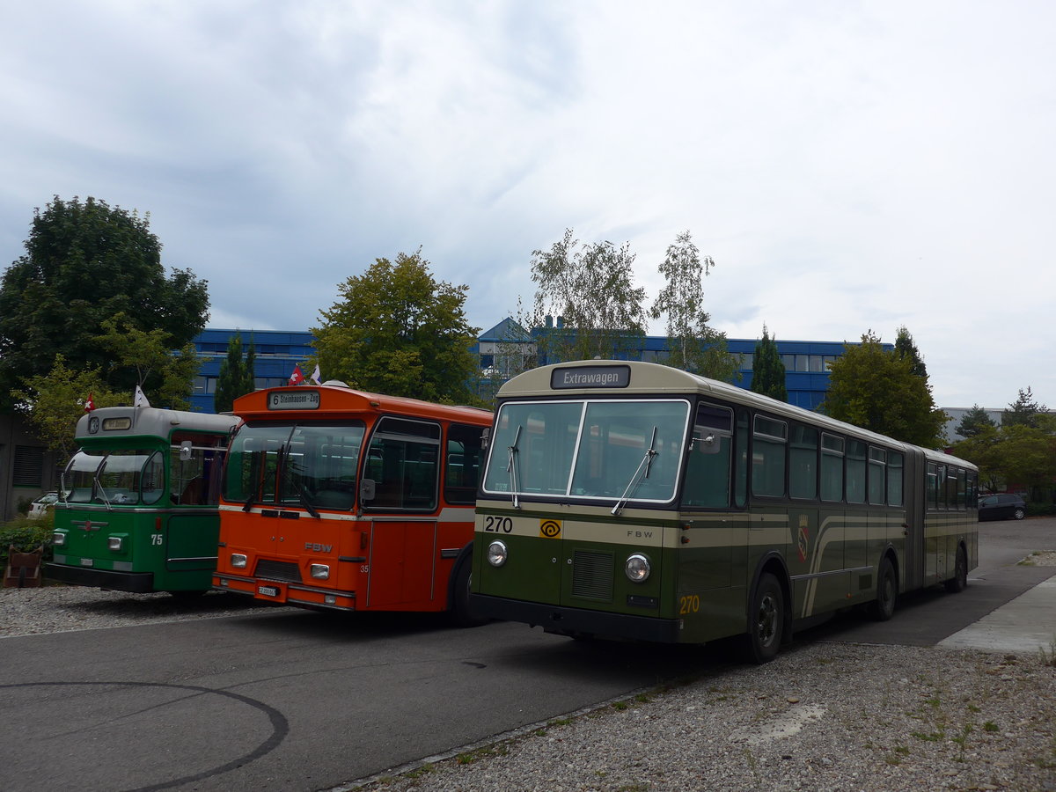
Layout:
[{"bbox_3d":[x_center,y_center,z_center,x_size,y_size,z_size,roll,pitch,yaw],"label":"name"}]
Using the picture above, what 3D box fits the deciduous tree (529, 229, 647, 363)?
[{"bbox_3d":[2.789,-1.046,42.305,5.764,14.190,5.764,2,-6,4],"label":"deciduous tree"}]

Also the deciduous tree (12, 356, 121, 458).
[{"bbox_3d":[-14.124,1.468,26.935,3.282,5.430,3.282,5,-6,-27],"label":"deciduous tree"}]

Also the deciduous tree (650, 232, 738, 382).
[{"bbox_3d":[7.805,-0.915,42.309,4.232,14.290,4.232,1,-6,10],"label":"deciduous tree"}]

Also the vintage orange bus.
[{"bbox_3d":[0.615,2.056,15.748,2.520,2.970,12.500,-2,-8,35],"label":"vintage orange bus"}]

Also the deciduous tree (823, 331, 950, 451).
[{"bbox_3d":[19.574,1.779,49.123,6.668,10.880,6.668,0,-6,22],"label":"deciduous tree"}]

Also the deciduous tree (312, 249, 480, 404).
[{"bbox_3d":[-5.749,-0.552,38.209,7.169,11.810,7.169,3,-6,-9],"label":"deciduous tree"}]

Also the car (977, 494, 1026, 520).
[{"bbox_3d":[26.076,6.334,50.500,3.950,1.490,1.720,1,-6,15],"label":"car"}]

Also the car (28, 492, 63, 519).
[{"bbox_3d":[-18.046,4.729,36.500,4.200,1.460,1.720,7,-7,-40],"label":"car"}]

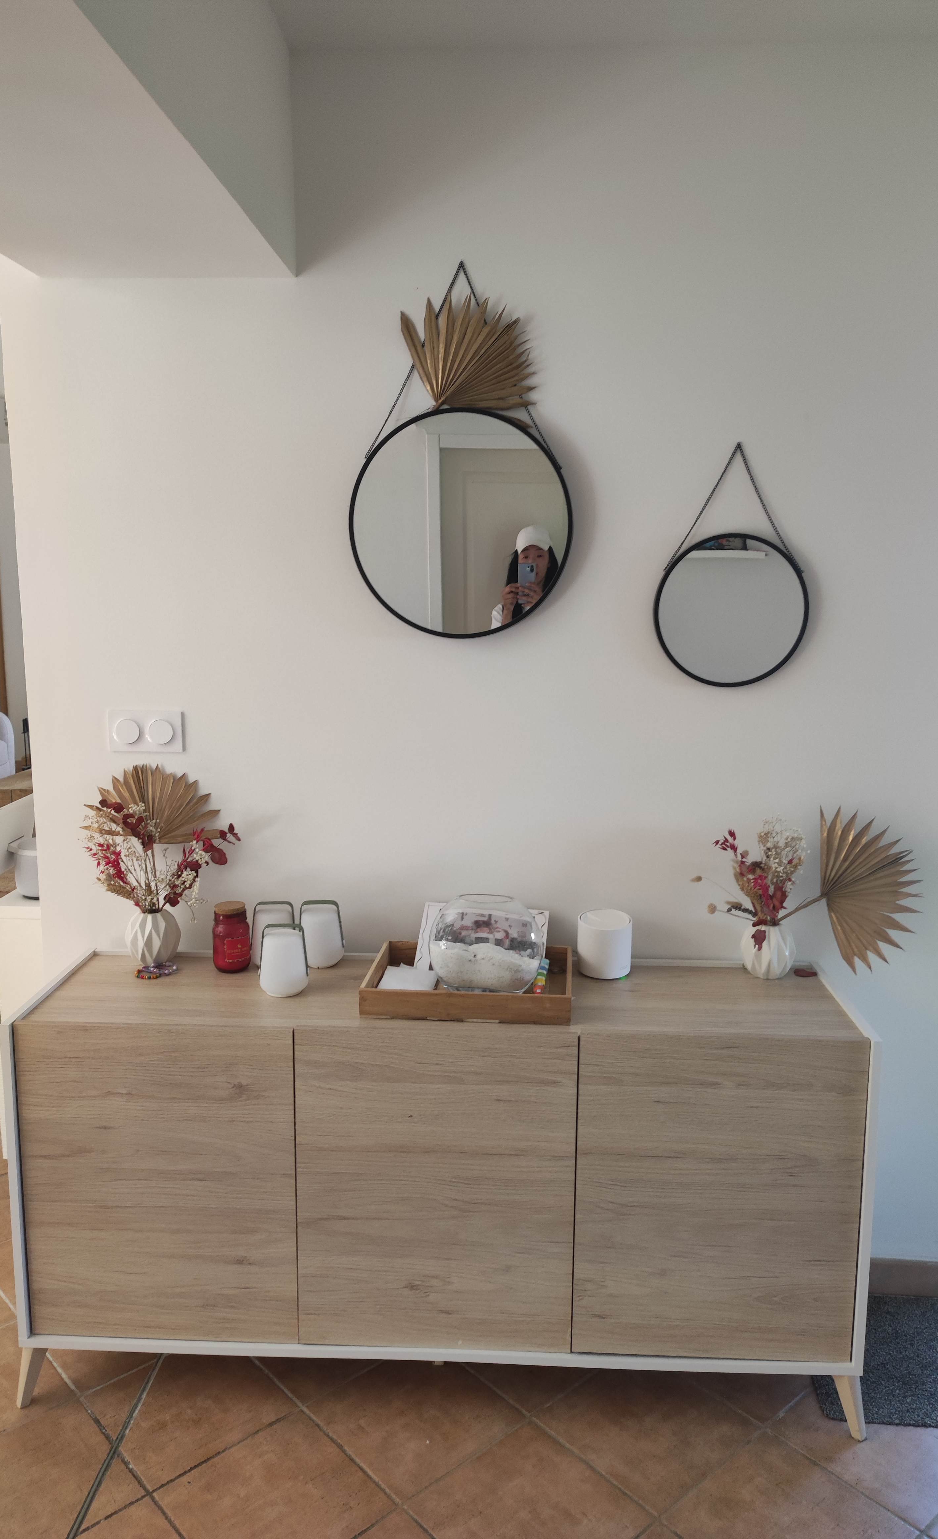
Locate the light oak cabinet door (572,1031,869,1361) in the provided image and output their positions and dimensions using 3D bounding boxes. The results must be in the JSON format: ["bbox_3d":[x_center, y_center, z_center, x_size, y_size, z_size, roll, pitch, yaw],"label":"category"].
[{"bbox_3d":[0.438,0.759,1.965,0.495,0.600,0.018,1,8,3],"label":"light oak cabinet door"}]

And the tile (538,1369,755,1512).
[{"bbox_3d":[0.327,1.209,2.044,0.298,0.010,0.298,-7,11,-41],"label":"tile"}]

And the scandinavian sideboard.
[{"bbox_3d":[-0.053,0.800,2.207,1.540,0.747,0.440,1,8,3],"label":"scandinavian sideboard"}]

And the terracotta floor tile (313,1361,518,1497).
[{"bbox_3d":[-0.098,1.202,2.064,0.300,0.010,0.300,-7,11,-41],"label":"terracotta floor tile"}]

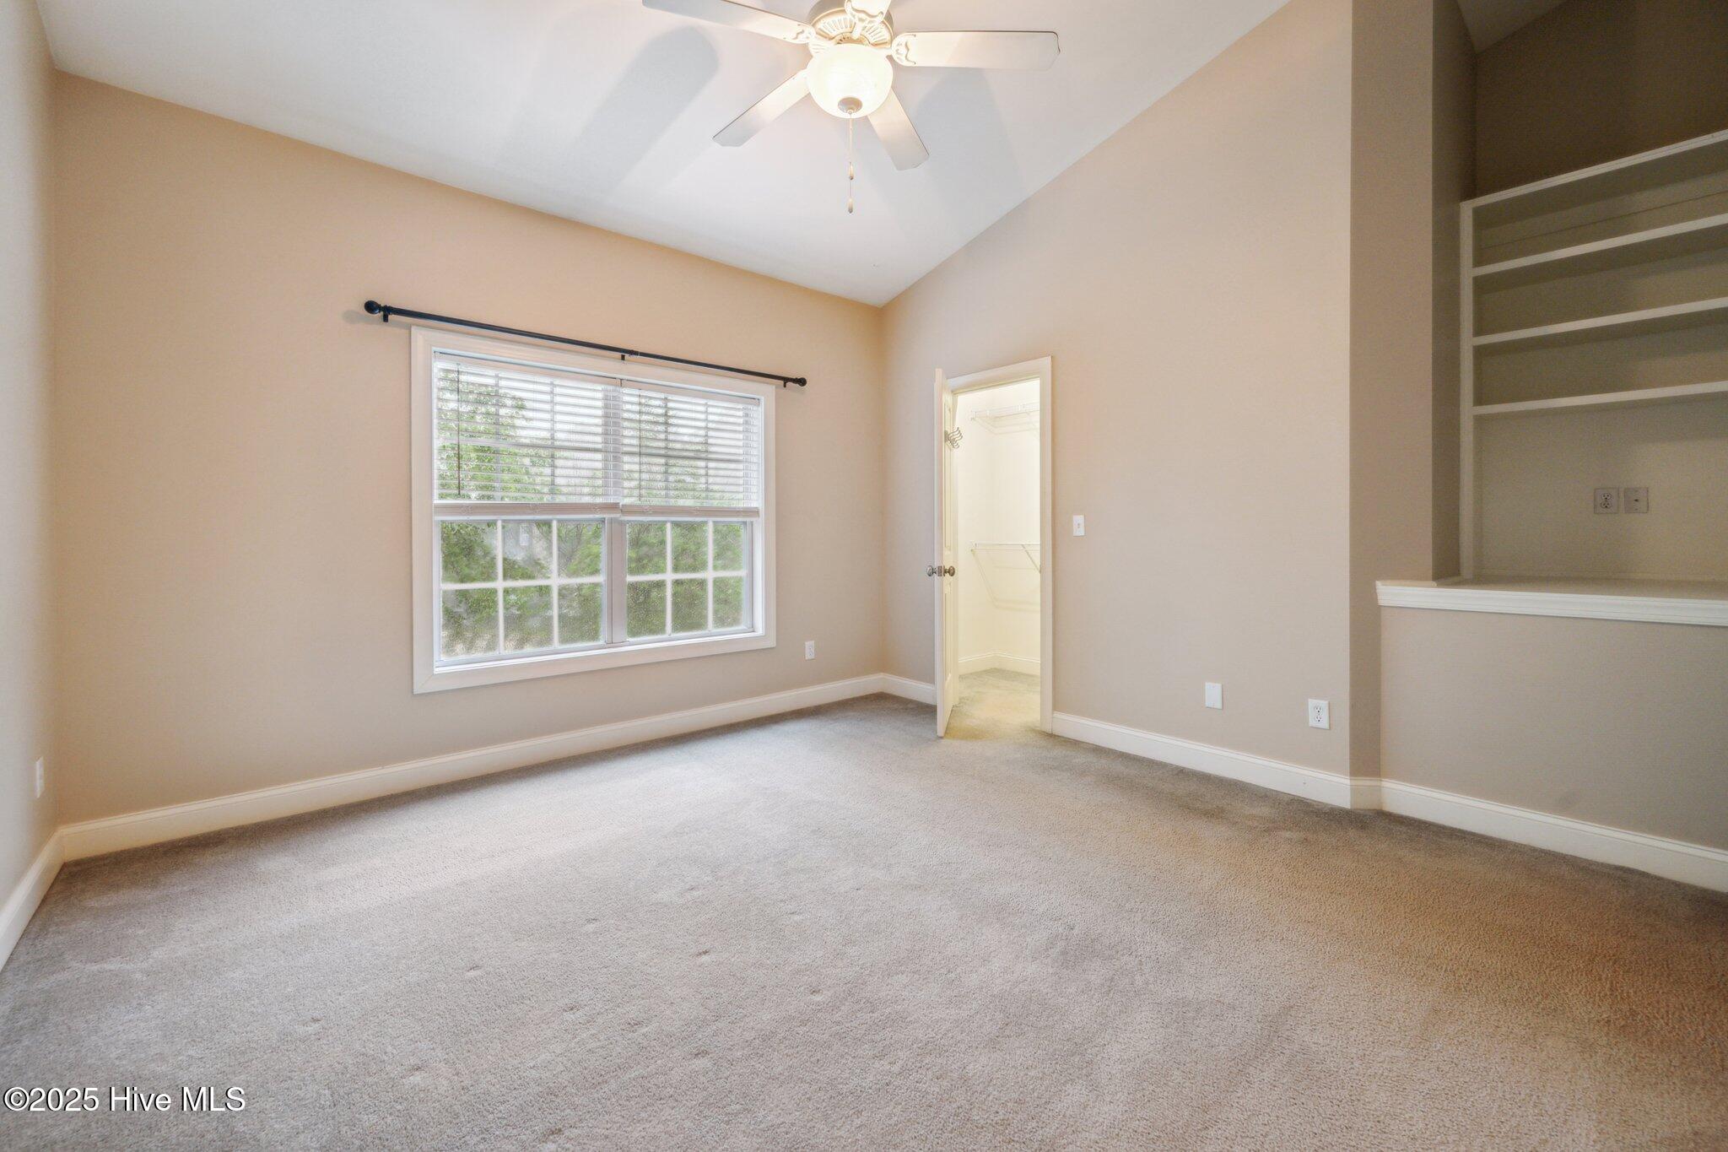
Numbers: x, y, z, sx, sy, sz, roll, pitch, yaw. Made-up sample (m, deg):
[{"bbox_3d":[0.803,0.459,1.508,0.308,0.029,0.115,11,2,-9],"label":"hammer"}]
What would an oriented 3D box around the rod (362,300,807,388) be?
[{"bbox_3d":[-1.248,-1.178,3.577,2.277,0.066,0.106,-3,3,-40],"label":"rod"}]

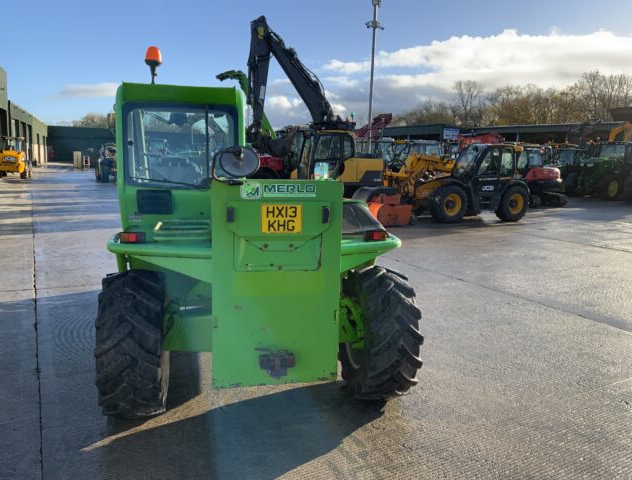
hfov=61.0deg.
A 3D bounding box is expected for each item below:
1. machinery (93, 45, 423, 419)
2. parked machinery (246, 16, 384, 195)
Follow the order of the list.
[{"bbox_3d":[-0.747,-0.362,5.657,2.256,2.750,4.700,0,9,-13],"label":"machinery"},{"bbox_3d":[0.010,-4.235,18.755,5.500,6.550,2.550,-4,10,-32],"label":"parked machinery"}]

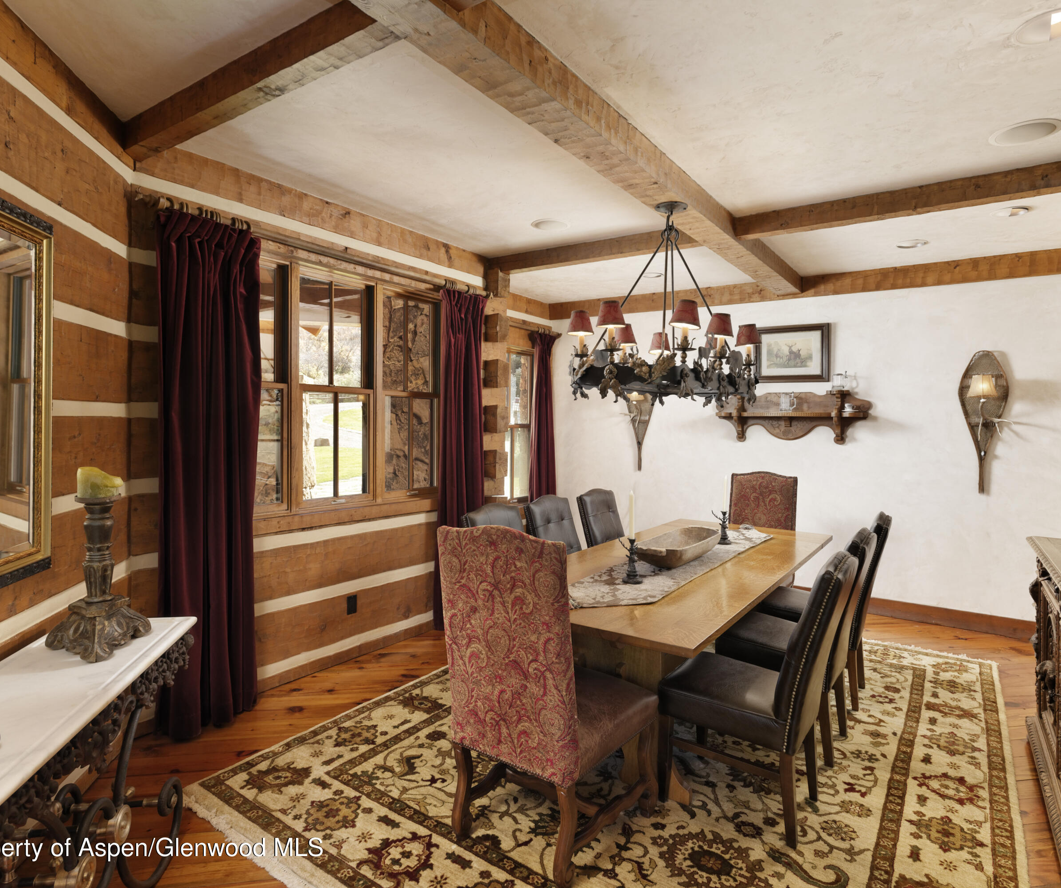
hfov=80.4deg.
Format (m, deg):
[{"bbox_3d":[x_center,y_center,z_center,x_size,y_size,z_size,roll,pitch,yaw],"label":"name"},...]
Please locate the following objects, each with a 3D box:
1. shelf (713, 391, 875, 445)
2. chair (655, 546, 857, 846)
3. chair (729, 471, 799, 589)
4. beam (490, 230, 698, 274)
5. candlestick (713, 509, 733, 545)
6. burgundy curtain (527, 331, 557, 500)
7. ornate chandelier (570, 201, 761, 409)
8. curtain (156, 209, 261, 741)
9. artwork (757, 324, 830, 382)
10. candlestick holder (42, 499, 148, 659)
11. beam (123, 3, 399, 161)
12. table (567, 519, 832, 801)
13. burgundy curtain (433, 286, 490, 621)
[{"bbox_3d":[2.166,-0.224,5.319,1.250,0.445,0.200,2,2,35],"label":"shelf"},{"bbox_3d":[0.889,0.894,2.461,0.650,1.020,0.470,2,2,35],"label":"chair"},{"bbox_3d":[1.664,0.776,4.704,0.600,1.140,0.650,2,2,35],"label":"chair"},{"bbox_3d":[0.433,-1.338,4.413,1.690,0.113,0.100,3,3,35],"label":"beam"},{"bbox_3d":[1.181,0.509,3.876,0.130,0.205,0.100,2,2,35],"label":"candlestick"},{"bbox_3d":[0.112,0.081,6.365,0.150,2.416,0.438,2,2,35],"label":"burgundy curtain"},{"bbox_3d":[0.686,-0.694,3.177,0.930,0.980,0.930,2,2,35],"label":"ornate chandelier"},{"bbox_3d":[-1.514,0.149,3.006,0.160,2.380,0.480,2,2,35],"label":"curtain"},{"bbox_3d":[2.236,-0.774,5.359,0.572,0.480,0.035,2,2,35],"label":"artwork"},{"bbox_3d":[-1.338,0.360,1.939,0.280,0.548,0.255,0,2,-31],"label":"candlestick holder"},{"bbox_3d":[-1.044,-1.282,2.261,1.660,0.113,0.100,3,3,35],"label":"beam"},{"bbox_3d":[0.815,0.996,3.401,1.088,0.762,2.643,2,2,34],"label":"table"},{"bbox_3d":[-0.489,0.124,4.546,0.160,2.416,0.496,2,2,35],"label":"burgundy curtain"}]

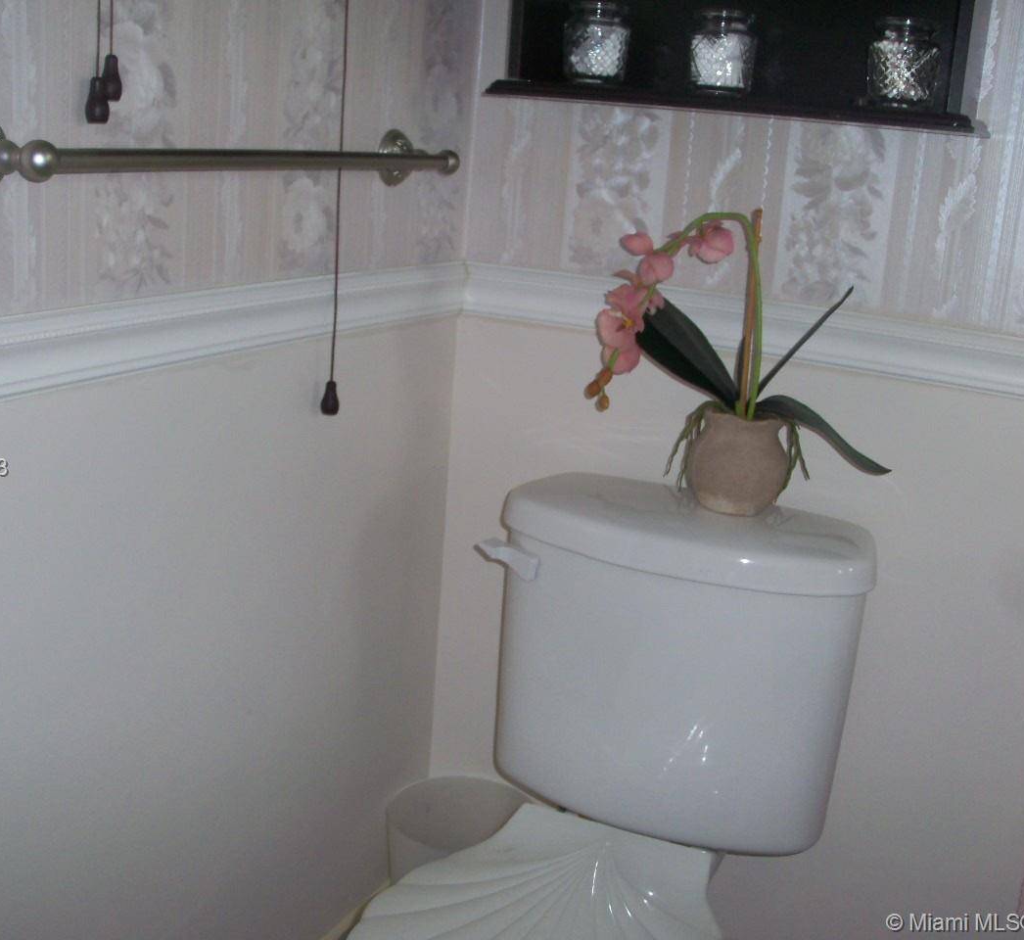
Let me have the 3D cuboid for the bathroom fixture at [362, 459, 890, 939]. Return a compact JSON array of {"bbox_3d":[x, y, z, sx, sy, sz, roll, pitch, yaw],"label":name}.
[{"bbox_3d":[0.056,0.473,1.375,0.465,0.775,0.700,12,17,26],"label":"bathroom fixture"}]

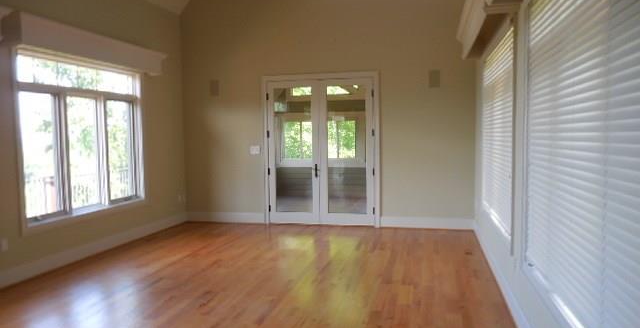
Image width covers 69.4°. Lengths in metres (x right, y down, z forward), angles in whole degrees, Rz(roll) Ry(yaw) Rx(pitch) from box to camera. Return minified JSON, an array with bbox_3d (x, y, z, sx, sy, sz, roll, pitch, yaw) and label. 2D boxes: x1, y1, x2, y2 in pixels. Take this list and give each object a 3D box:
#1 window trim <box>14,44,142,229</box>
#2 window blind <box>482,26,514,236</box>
[{"bbox_3d":[-3.034,-0.328,6.079,0.085,2.000,2.230,0,4,13],"label":"window trim"},{"bbox_3d":[1.906,-0.334,5.013,0.050,1.840,2.100,0,4,13],"label":"window blind"}]

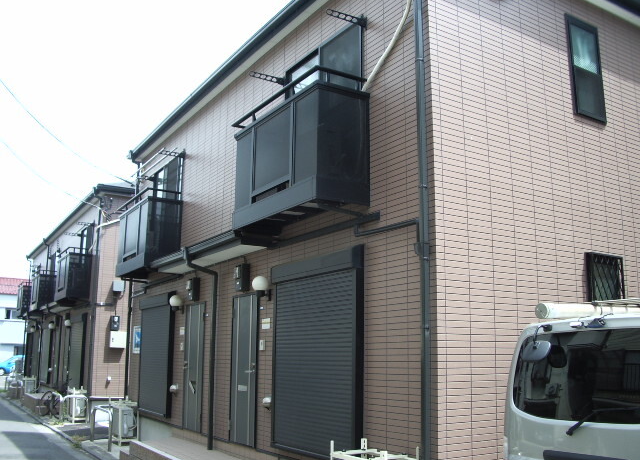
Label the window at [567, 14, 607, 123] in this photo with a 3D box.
[{"bbox_3d":[3.012,-1.808,7.255,0.604,1.264,0.093,7,-13,-31],"label":"window"}]

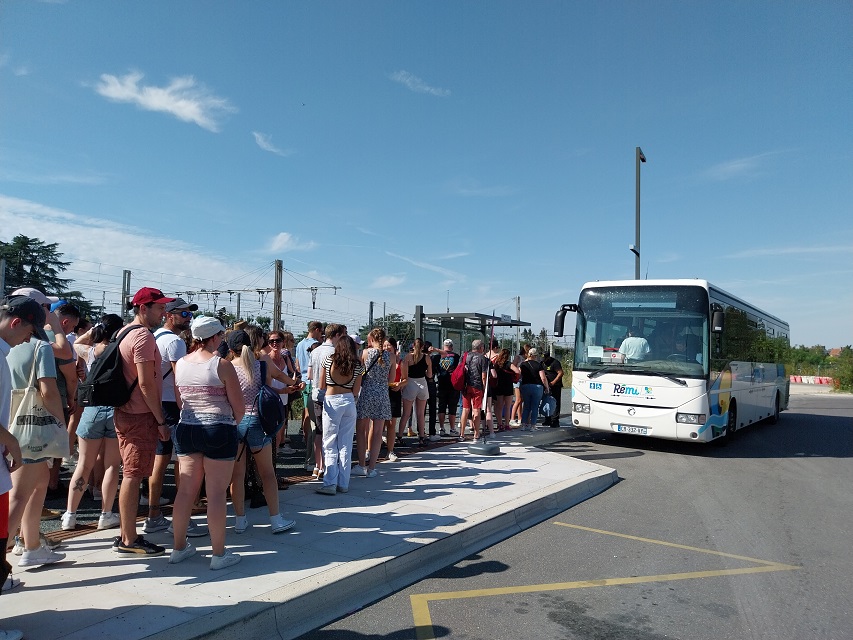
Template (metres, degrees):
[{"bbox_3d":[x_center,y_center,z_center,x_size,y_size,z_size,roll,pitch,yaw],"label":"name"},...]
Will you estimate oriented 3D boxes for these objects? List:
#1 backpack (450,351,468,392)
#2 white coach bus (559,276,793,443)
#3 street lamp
[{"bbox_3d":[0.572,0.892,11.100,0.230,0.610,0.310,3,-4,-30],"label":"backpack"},{"bbox_3d":[7.390,1.254,16.895,2.650,3.220,12.460,-2,-5,35],"label":"white coach bus"},{"bbox_3d":[6.322,-1.200,19.136,0.200,8.060,2.000,-1,-4,27],"label":"street lamp"}]

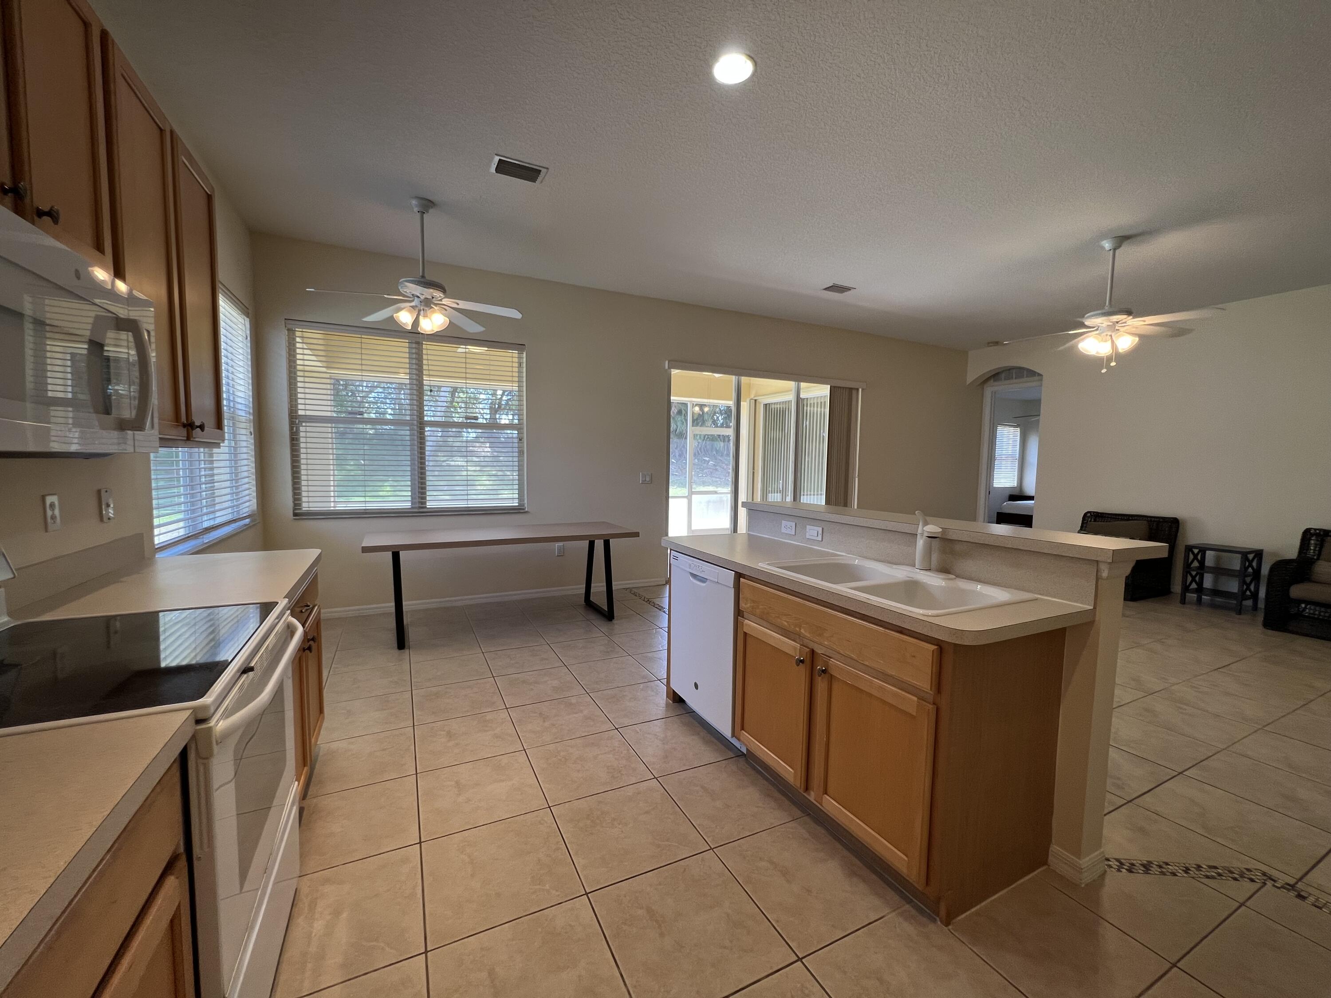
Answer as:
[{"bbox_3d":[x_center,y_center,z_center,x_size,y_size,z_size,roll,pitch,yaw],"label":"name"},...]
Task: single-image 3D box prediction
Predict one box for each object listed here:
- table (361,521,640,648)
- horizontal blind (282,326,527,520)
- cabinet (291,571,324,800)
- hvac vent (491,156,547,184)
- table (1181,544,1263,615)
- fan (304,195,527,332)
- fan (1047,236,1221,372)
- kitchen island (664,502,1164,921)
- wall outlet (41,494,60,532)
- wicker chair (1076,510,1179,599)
[{"bbox_3d":[-1.338,0.649,4.210,2.046,0.745,0.755,-2,5,-27],"label":"table"},{"bbox_3d":[-2.146,-0.637,4.364,1.817,1.519,0.060,-1,5,-26],"label":"horizontal blind"},{"bbox_3d":[-1.716,0.756,1.857,0.606,0.874,0.894,-2,5,-27],"label":"cabinet"},{"bbox_3d":[-0.846,-1.906,2.901,0.298,0.020,0.184,-2,5,-27],"label":"hvac vent"},{"bbox_3d":[5.327,0.764,4.794,0.338,0.586,0.417,-2,5,-27],"label":"table"},{"bbox_3d":[-1.608,-1.521,3.292,1.291,0.854,1.271,-2,5,-27],"label":"fan"},{"bbox_3d":[3.326,-1.442,3.750,1.271,0.963,1.271,-2,5,-27],"label":"fan"},{"bbox_3d":[0.820,0.643,2.310,1.023,1.092,1.817,-2,5,-27],"label":"kitchen island"},{"bbox_3d":[-1.941,0.047,1.584,0.012,0.115,0.070,-2,5,-27],"label":"wall outlet"},{"bbox_3d":[4.915,0.588,5.486,0.814,0.824,0.804,-2,5,-27],"label":"wicker chair"}]

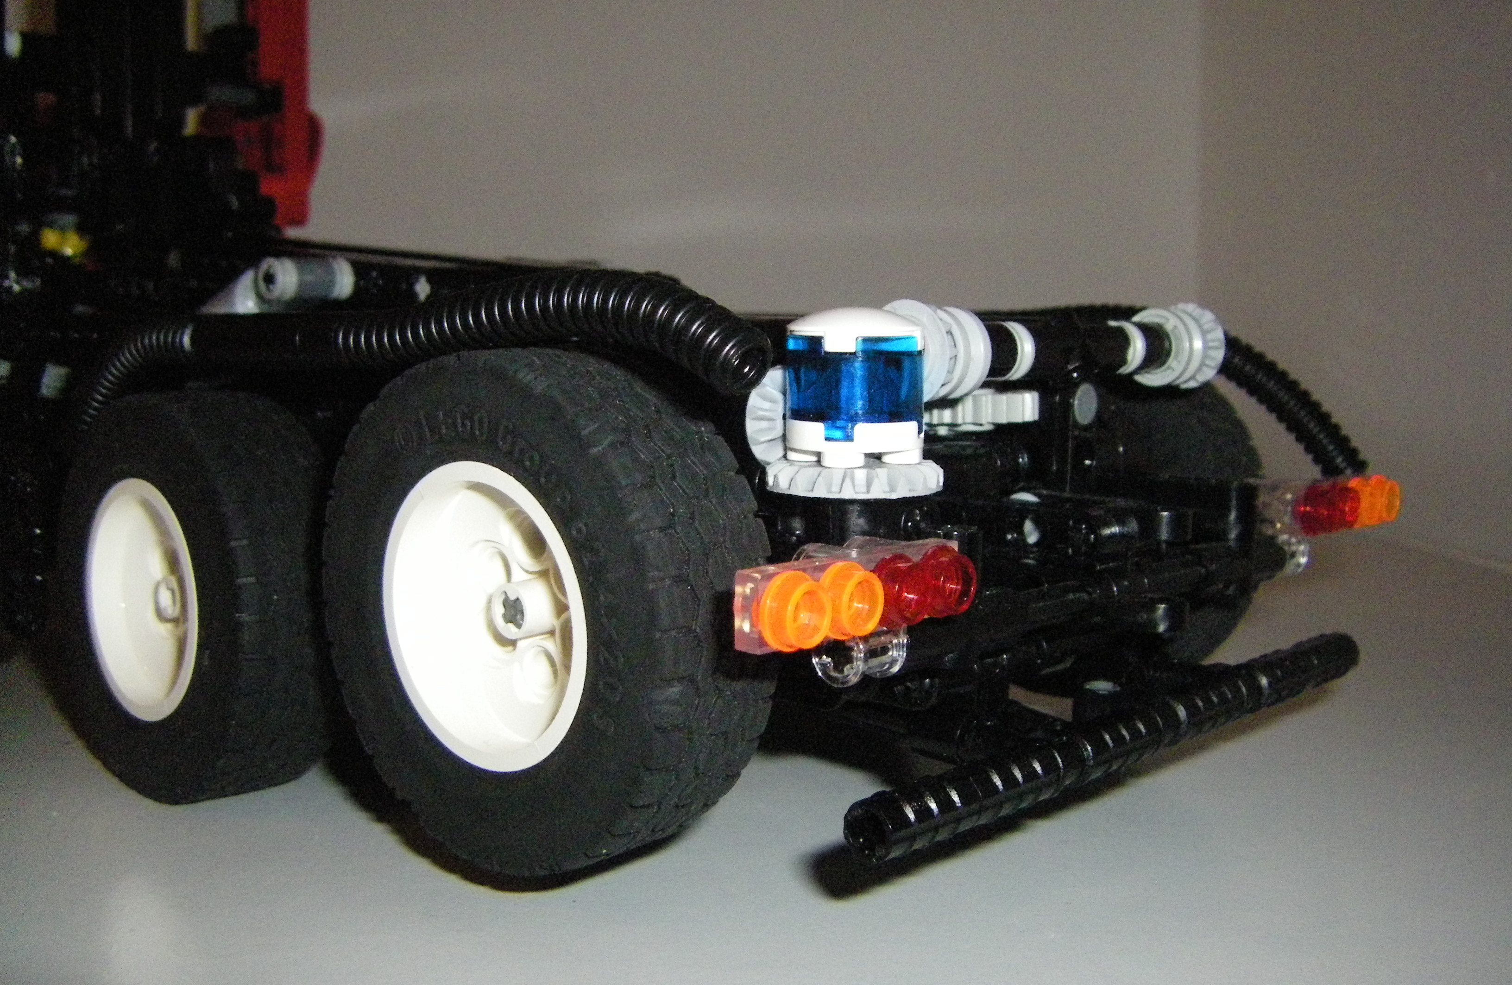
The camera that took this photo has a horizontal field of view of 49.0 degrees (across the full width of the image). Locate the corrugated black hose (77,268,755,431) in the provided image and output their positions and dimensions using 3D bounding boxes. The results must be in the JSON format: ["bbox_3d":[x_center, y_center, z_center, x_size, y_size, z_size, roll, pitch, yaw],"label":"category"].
[{"bbox_3d":[-0.056,-0.016,0.223,0.164,0.027,0.011,5,7,45],"label":"corrugated black hose"}]

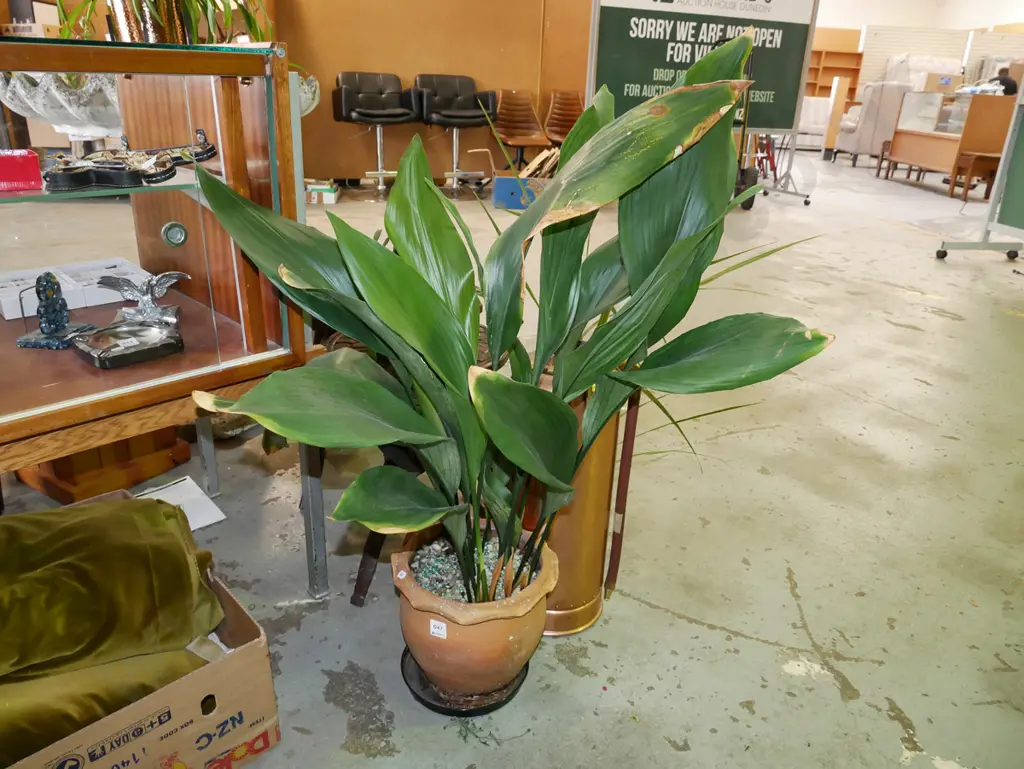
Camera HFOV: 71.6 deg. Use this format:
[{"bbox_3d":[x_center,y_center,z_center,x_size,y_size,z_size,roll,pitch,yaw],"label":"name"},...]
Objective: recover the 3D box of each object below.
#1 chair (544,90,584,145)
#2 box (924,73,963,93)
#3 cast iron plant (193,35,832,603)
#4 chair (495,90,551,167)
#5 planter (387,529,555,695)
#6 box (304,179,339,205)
[{"bbox_3d":[0.545,-2.121,6.277,0.460,0.830,0.500,-4,26,-15],"label":"chair"},{"bbox_3d":[4.840,-3.366,7.970,0.420,0.250,0.330,12,26,18],"label":"box"},{"bbox_3d":[0.002,-0.044,1.102,0.960,0.930,0.720,3,25,0],"label":"cast iron plant"},{"bbox_3d":[0.088,-2.090,6.159,0.460,0.830,0.500,-4,26,-15],"label":"chair"},{"bbox_3d":[-0.073,0.427,1.331,0.295,0.260,0.295,3,25,0],"label":"planter"},{"bbox_3d":[-1.534,-1.510,5.517,0.340,0.160,0.260,-1,25,-8],"label":"box"}]

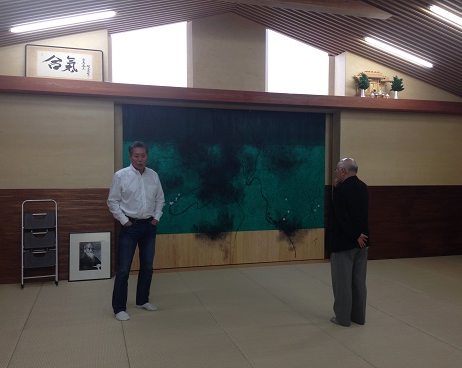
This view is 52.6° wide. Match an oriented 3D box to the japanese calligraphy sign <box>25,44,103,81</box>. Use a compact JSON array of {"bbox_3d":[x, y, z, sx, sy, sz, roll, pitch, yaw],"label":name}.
[{"bbox_3d":[-2.222,-1.592,6.301,1.012,0.487,0.030,0,-3,-17],"label":"japanese calligraphy sign"}]

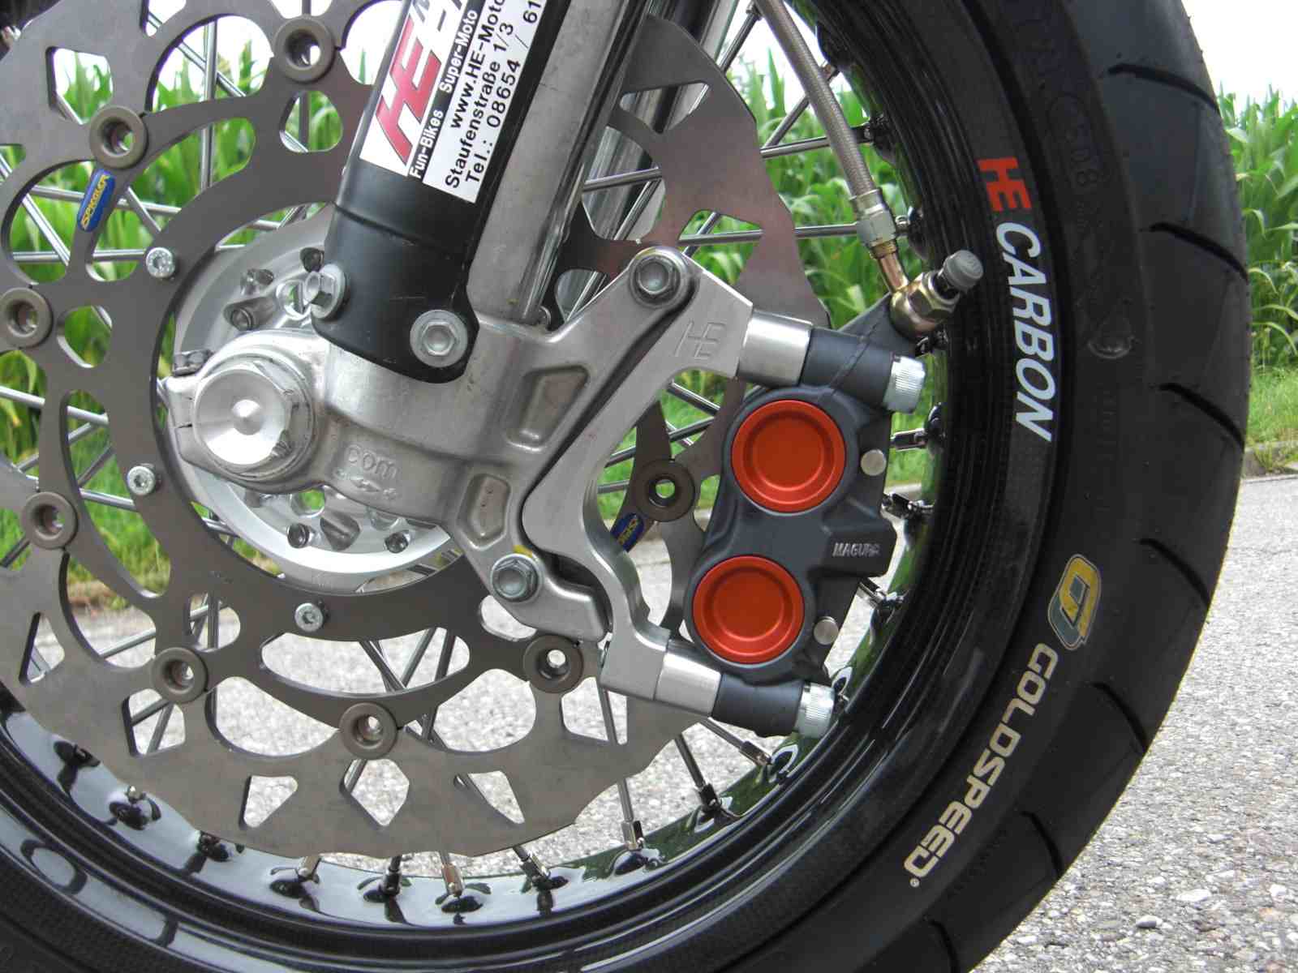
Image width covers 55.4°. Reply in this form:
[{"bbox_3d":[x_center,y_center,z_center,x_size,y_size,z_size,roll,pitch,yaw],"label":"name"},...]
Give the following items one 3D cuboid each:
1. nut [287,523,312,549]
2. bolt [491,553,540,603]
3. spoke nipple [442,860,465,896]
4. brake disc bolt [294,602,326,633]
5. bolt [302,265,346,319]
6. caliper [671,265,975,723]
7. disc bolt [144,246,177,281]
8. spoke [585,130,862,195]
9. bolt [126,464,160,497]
[{"bbox_3d":[-0.123,0.017,0.439,0.009,0.009,0.009,-3,7,8],"label":"nut"},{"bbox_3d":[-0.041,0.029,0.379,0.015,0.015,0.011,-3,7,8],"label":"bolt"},{"bbox_3d":[-0.079,0.156,0.492,0.006,0.018,0.006,-12,16,9],"label":"spoke nipple"},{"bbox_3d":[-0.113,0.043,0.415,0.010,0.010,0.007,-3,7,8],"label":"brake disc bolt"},{"bbox_3d":[-0.092,-0.056,0.353,0.015,0.015,0.010,3,-5,44],"label":"bolt"},{"bbox_3d":[0.053,0.001,0.384,0.052,0.158,0.064,18,9,5],"label":"caliper"},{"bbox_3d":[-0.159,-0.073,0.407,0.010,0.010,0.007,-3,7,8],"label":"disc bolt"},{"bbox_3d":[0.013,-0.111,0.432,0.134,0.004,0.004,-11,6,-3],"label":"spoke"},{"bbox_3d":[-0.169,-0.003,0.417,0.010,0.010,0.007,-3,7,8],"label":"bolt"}]

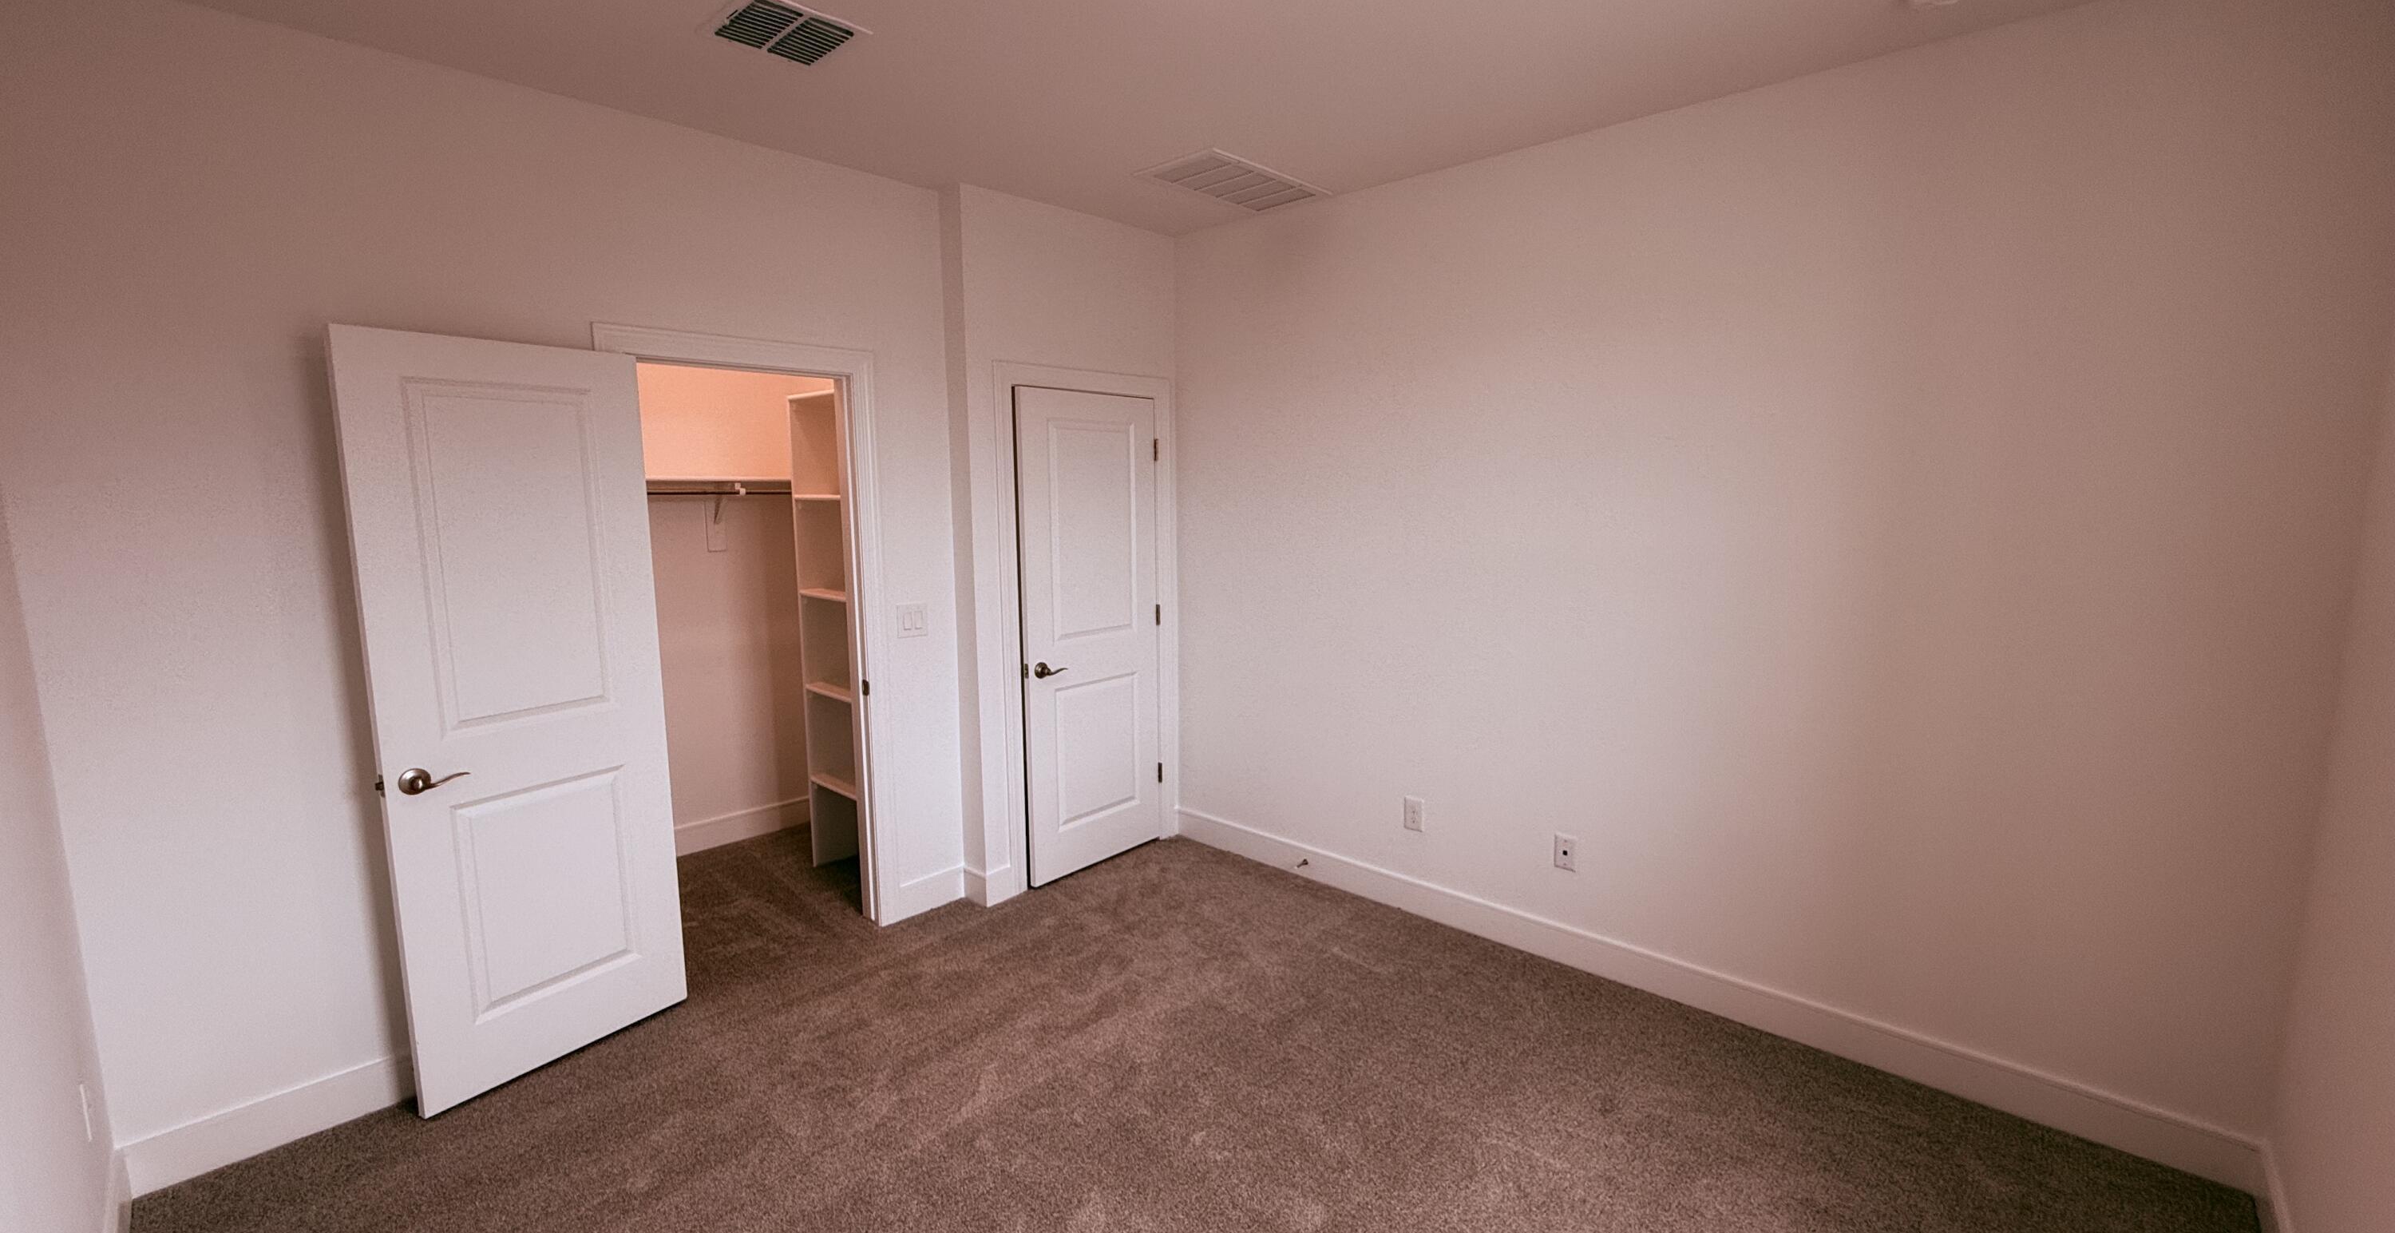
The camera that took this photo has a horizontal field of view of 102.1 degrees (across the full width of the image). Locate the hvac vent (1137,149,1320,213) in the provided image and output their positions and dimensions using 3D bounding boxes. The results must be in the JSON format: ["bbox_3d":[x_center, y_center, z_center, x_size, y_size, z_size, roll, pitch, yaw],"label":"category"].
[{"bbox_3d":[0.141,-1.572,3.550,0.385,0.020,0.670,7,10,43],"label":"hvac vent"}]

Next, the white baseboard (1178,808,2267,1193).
[{"bbox_3d":[1.186,1.129,3.434,3.502,0.130,0.018,7,10,43],"label":"white baseboard"}]

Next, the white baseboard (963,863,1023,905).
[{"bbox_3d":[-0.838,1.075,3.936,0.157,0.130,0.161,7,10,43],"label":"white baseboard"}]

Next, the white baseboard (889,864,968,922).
[{"bbox_3d":[-1.042,1.092,3.822,0.018,0.130,0.320,7,10,43],"label":"white baseboard"}]

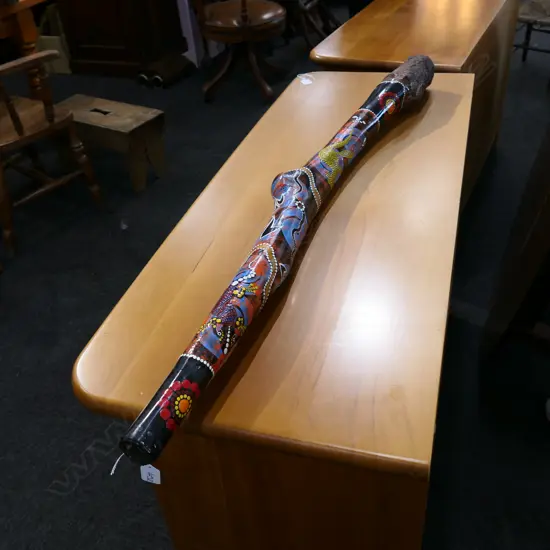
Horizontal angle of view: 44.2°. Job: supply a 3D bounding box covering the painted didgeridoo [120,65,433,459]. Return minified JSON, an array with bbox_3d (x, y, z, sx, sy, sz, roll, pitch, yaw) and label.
[{"bbox_3d":[0.117,-0.213,1.472,0.131,0.117,1.621,10,35,22],"label":"painted didgeridoo"}]

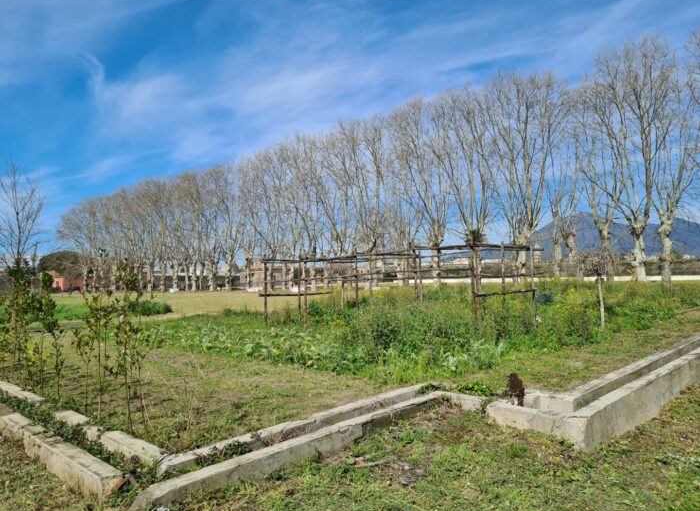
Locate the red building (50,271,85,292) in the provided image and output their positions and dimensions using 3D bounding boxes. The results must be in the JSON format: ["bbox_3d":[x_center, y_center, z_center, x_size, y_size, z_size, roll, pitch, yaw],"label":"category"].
[{"bbox_3d":[-72.532,6.676,135.000,7.000,4.800,6.000,0,-3,-45],"label":"red building"}]

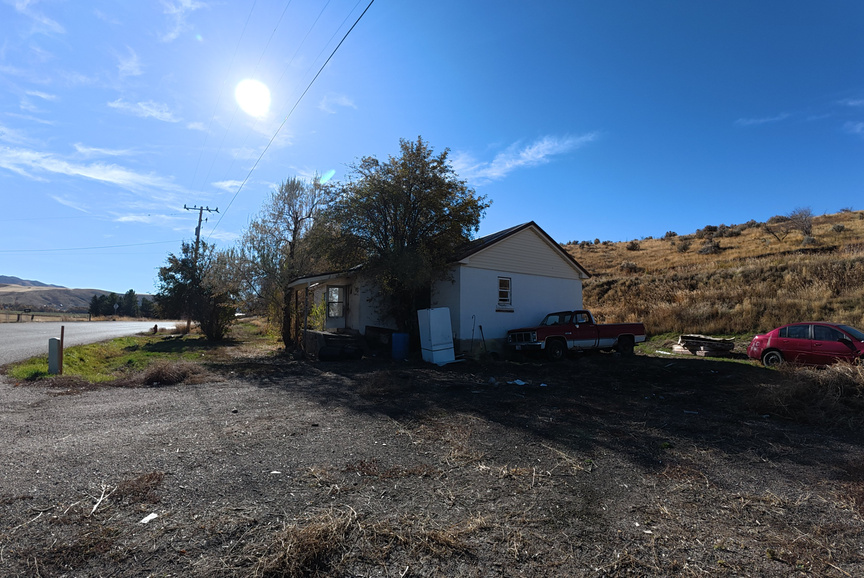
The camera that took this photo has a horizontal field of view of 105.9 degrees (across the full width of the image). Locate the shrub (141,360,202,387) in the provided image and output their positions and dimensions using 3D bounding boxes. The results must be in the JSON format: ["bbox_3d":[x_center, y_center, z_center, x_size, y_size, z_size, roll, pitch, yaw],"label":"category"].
[{"bbox_3d":[-5.919,1.841,7.318,1.300,0.530,1.100,1,-5,0],"label":"shrub"}]

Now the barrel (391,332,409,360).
[{"bbox_3d":[-1.119,1.925,11.028,0.590,0.900,0.590,1,-5,0],"label":"barrel"}]

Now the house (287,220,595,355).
[{"bbox_3d":[0.153,0.007,17.635,13.800,6.100,9.000,3,-5,-31],"label":"house"}]

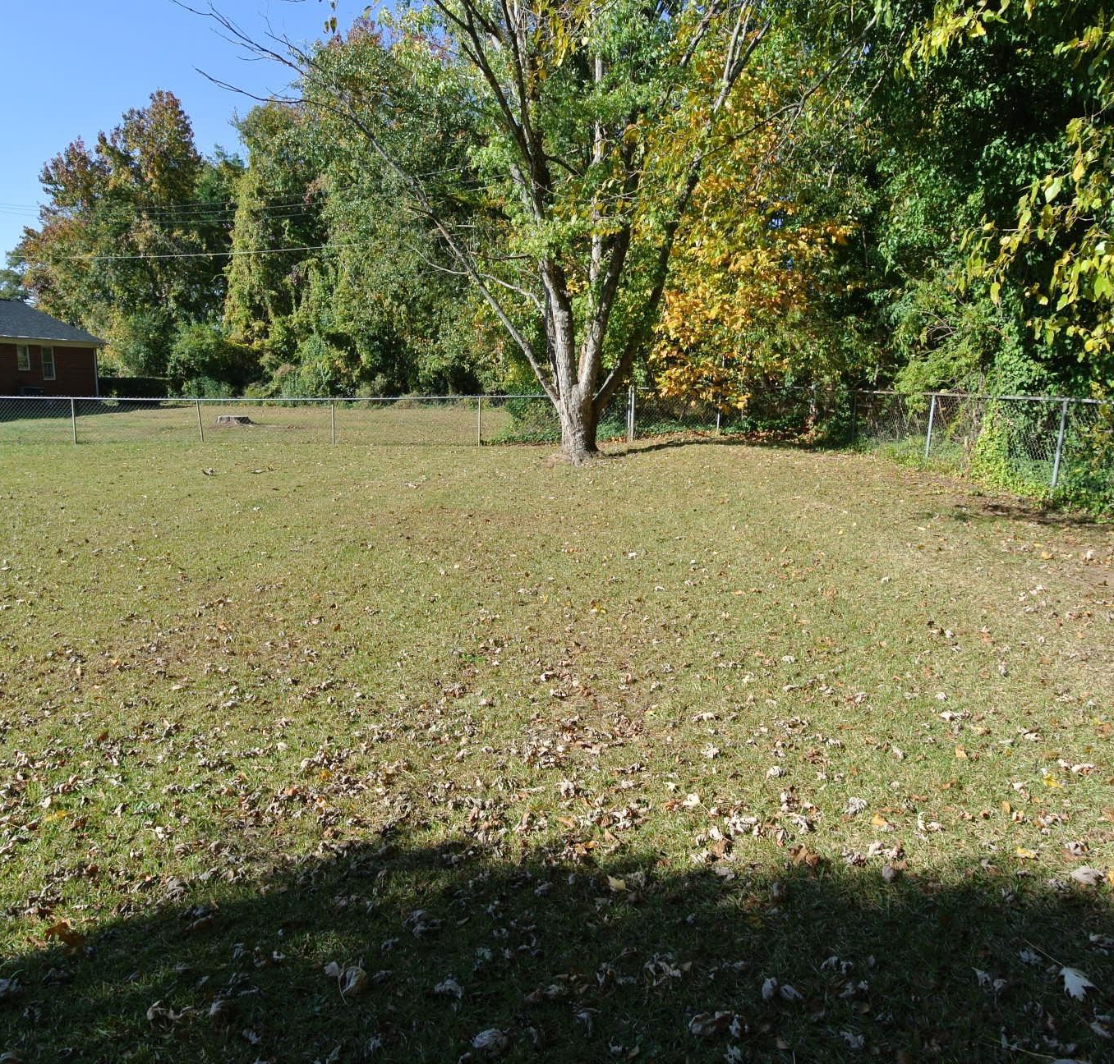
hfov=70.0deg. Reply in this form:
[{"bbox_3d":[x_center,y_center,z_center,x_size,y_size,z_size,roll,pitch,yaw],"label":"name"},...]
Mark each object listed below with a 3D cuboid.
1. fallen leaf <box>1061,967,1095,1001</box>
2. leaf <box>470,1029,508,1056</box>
[{"bbox_3d":[1.350,1.171,2.066,0.085,0.022,0.105,3,11,14],"label":"fallen leaf"},{"bbox_3d":[-0.158,1.205,1.879,0.090,0.035,0.055,0,11,0],"label":"leaf"}]

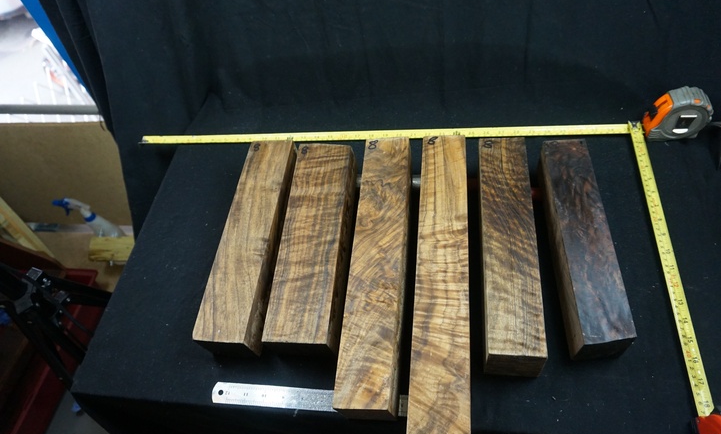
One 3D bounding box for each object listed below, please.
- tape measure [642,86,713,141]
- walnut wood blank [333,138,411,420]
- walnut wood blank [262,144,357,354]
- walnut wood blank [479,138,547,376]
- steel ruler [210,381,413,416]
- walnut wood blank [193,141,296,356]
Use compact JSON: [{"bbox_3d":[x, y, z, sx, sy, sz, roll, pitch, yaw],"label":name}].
[{"bbox_3d":[0.501,-0.159,0.751,0.081,0.076,0.040,0,55,10],"label":"tape measure"},{"bbox_3d":[0.028,0.065,0.662,0.062,0.069,0.392,-1,58,13],"label":"walnut wood blank"},{"bbox_3d":[-0.062,0.039,0.697,0.081,0.068,0.312,0,59,10],"label":"walnut wood blank"},{"bbox_3d":[0.199,0.040,0.652,0.063,0.074,0.324,0,57,11],"label":"walnut wood blank"},{"bbox_3d":[-0.038,0.236,0.606,0.318,0.001,0.026,0,55,10],"label":"steel ruler"},{"bbox_3d":[-0.158,0.035,0.723,0.070,0.062,0.331,0,58,11],"label":"walnut wood blank"}]

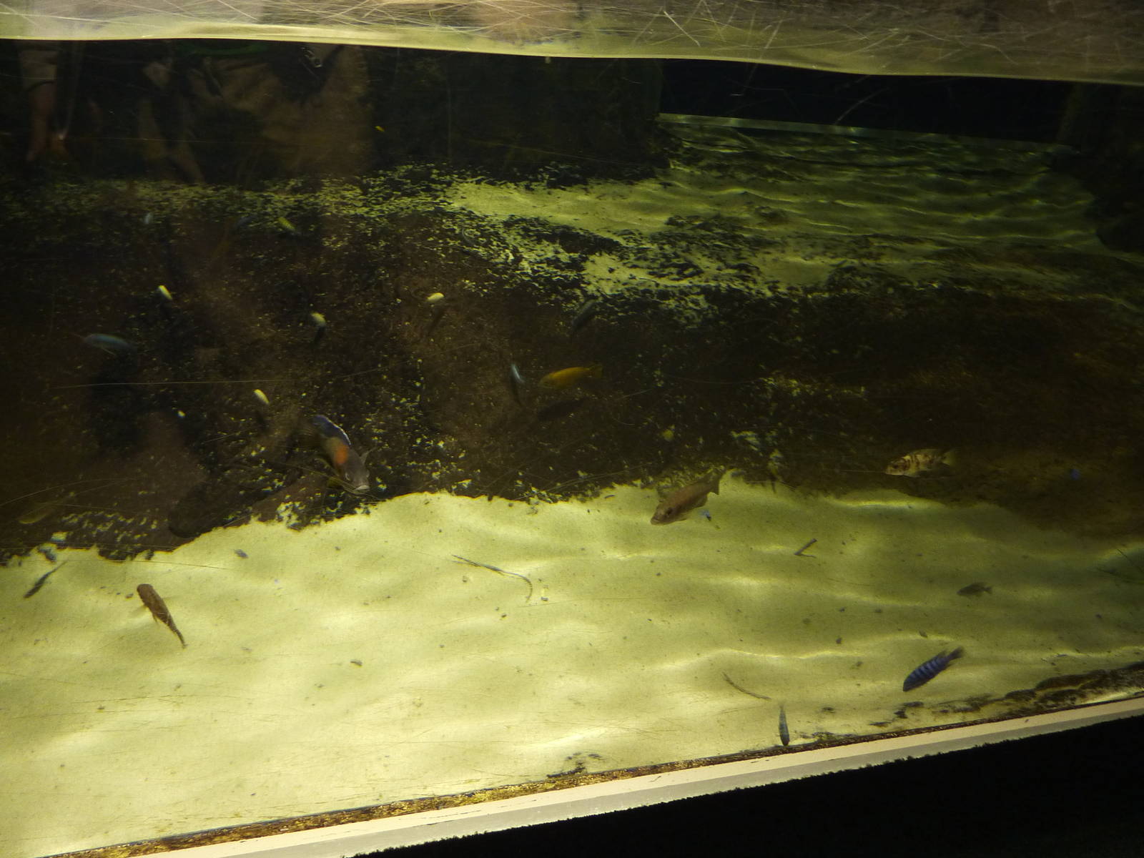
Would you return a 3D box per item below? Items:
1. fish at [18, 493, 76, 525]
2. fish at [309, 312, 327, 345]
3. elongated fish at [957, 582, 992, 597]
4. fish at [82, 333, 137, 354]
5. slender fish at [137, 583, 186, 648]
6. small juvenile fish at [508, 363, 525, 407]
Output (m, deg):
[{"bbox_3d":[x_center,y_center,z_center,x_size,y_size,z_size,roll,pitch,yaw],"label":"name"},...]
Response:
[{"bbox_3d":[-0.896,0.135,1.411,0.089,0.030,0.016,-27,44,-36],"label":"fish"},{"bbox_3d":[-0.613,-0.242,1.992,0.026,0.039,0.130,-8,36,-16],"label":"fish"},{"bbox_3d":[0.656,0.262,1.344,0.061,0.020,0.010,-2,34,-7],"label":"elongated fish"},{"bbox_3d":[-1.023,-0.189,1.828,0.130,0.039,0.024,13,35,15],"label":"fish"},{"bbox_3d":[-0.617,0.278,1.239,0.027,0.037,0.122,-25,43,-35],"label":"slender fish"},{"bbox_3d":[-0.122,-0.100,1.819,0.024,0.040,0.141,-4,35,-10],"label":"small juvenile fish"}]

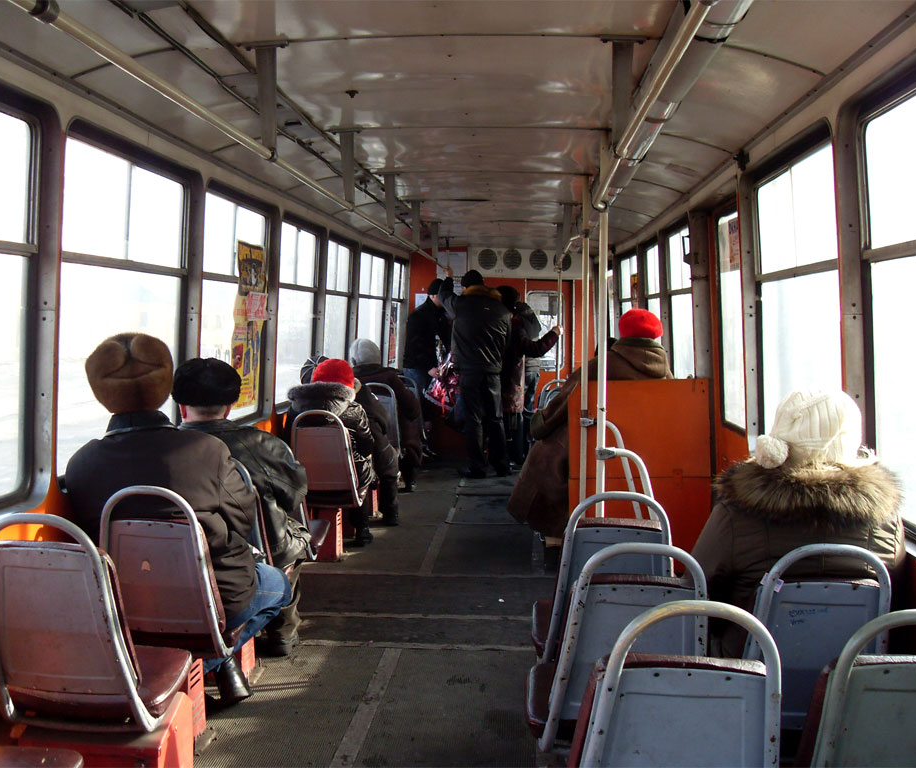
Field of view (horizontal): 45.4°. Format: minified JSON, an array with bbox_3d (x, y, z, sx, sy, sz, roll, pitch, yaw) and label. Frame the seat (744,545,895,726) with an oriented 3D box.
[{"bbox_3d":[0.912,0.679,2.922,0.410,0.600,0.500,0,3,4],"label":"seat"}]

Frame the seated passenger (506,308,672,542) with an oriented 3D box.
[{"bbox_3d":[0.752,0.306,6.162,0.840,1.430,0.600,2,4,36],"label":"seated passenger"}]

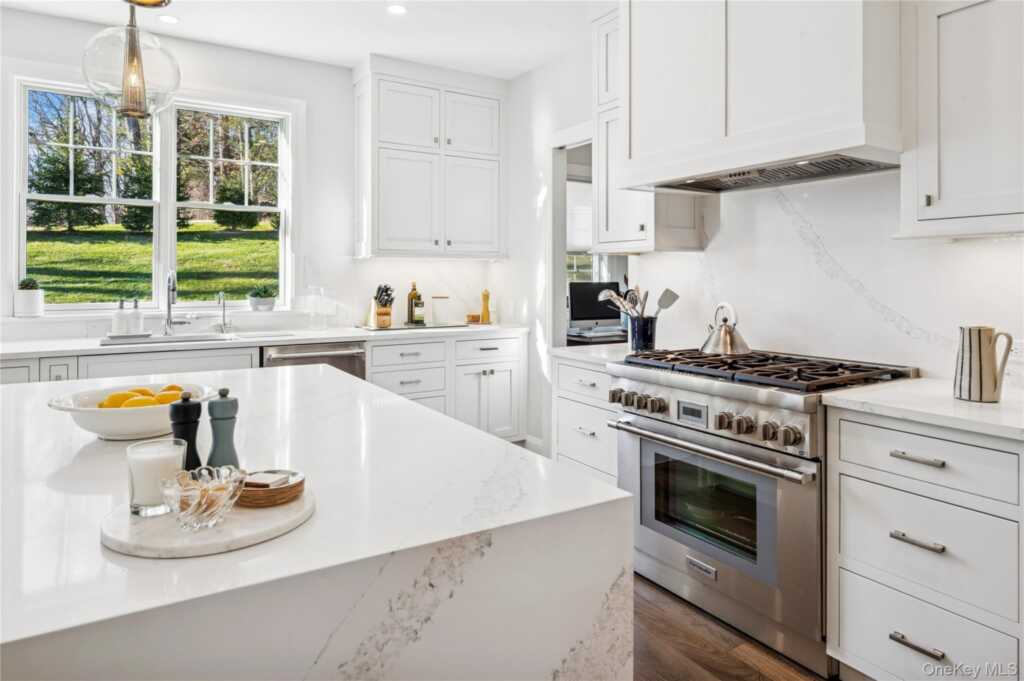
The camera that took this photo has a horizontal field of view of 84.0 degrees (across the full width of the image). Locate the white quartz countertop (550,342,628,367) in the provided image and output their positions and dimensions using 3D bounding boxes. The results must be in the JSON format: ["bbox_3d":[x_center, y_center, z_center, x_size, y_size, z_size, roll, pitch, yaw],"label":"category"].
[{"bbox_3d":[0.593,0.076,2.907,0.635,0.037,0.440,-3,5,-35],"label":"white quartz countertop"}]

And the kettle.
[{"bbox_3d":[0.978,-0.060,2.604,0.215,0.220,0.215,3,5,40],"label":"kettle"}]

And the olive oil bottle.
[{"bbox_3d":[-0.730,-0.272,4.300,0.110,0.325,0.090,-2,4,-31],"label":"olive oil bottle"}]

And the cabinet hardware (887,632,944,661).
[{"bbox_3d":[1.139,0.859,1.600,0.033,0.015,0.136,-2,4,-31],"label":"cabinet hardware"}]

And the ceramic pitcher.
[{"bbox_3d":[1.448,0.071,1.745,0.115,0.220,0.150,-3,5,-41],"label":"ceramic pitcher"}]

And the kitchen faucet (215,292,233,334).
[{"bbox_3d":[-1.910,-0.188,3.750,0.090,0.280,0.150,-1,4,-15],"label":"kitchen faucet"}]

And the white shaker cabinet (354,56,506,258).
[{"bbox_3d":[-0.629,-1.364,4.458,1.090,1.440,0.350,-2,4,-29],"label":"white shaker cabinet"}]

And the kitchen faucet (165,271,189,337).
[{"bbox_3d":[-2.125,-0.237,3.590,0.140,0.410,0.230,-2,4,-35],"label":"kitchen faucet"}]

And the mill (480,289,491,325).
[{"bbox_3d":[-0.212,-0.271,4.554,0.072,0.280,0.072,-2,4,-31],"label":"mill"}]

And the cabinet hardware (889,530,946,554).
[{"bbox_3d":[1.142,0.565,1.597,0.033,0.014,0.137,-3,5,-35],"label":"cabinet hardware"}]

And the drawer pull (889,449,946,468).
[{"bbox_3d":[1.142,0.332,1.597,0.033,0.014,0.137,-3,5,-35],"label":"drawer pull"}]

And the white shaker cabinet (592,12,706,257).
[{"bbox_3d":[0.709,-1.125,3.004,0.335,1.310,0.440,-3,5,-35],"label":"white shaker cabinet"}]

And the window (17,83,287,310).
[{"bbox_3d":[-2.296,-0.881,3.759,1.510,1.400,0.110,-2,4,-29],"label":"window"}]

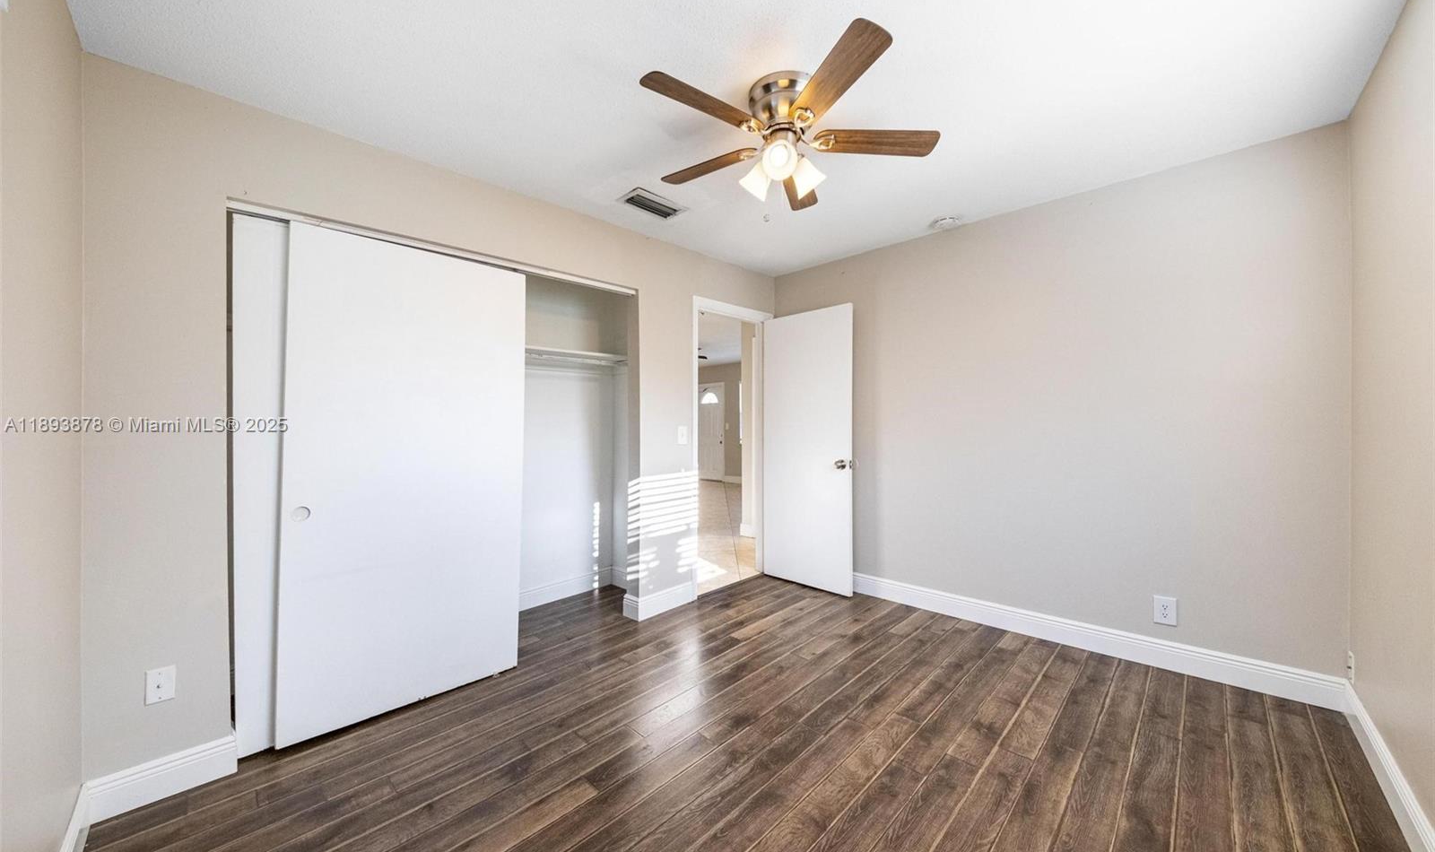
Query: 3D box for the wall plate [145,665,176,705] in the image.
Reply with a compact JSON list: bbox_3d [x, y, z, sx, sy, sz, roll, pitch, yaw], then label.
[{"bbox_3d":[-1.873,0.874,1.609,0.009,0.112,0.067,-1,0,45],"label":"wall plate"}]

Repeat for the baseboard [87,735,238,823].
[{"bbox_3d":[-1.854,1.184,1.615,0.020,0.127,0.327,-1,0,45],"label":"baseboard"}]

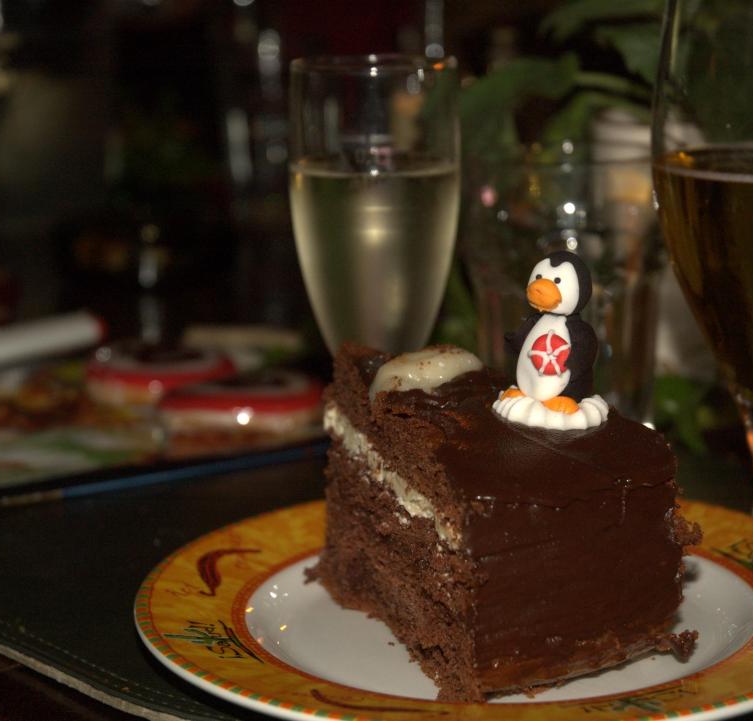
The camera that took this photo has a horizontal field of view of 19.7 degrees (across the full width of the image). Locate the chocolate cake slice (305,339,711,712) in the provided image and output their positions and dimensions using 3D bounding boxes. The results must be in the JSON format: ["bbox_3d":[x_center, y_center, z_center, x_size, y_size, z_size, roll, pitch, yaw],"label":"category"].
[{"bbox_3d":[0.032,0.038,0.621,0.087,0.077,0.096,-12,17,-40],"label":"chocolate cake slice"}]

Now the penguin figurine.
[{"bbox_3d":[0.048,-0.010,0.606,0.027,0.045,0.023,8,16,32],"label":"penguin figurine"}]

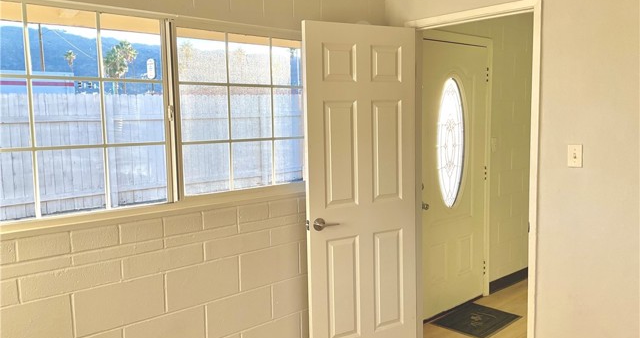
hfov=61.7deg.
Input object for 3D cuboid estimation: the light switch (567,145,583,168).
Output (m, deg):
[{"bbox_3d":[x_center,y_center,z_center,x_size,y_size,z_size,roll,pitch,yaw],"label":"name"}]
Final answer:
[{"bbox_3d":[1.243,-0.060,2.616,0.013,0.115,0.071,-6,7,-42],"label":"light switch"}]

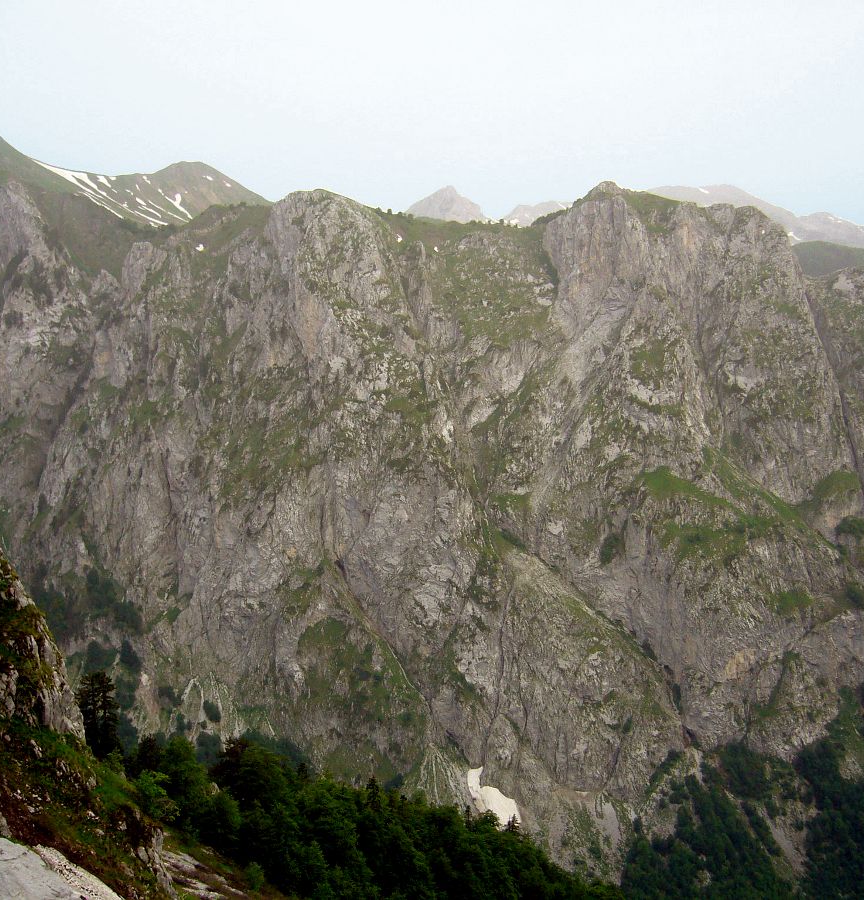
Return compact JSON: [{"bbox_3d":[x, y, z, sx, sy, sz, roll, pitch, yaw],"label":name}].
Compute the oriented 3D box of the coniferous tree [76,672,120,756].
[{"bbox_3d":[-23.294,19.161,85.000,3.400,7.800,3.400,0,5,0],"label":"coniferous tree"}]

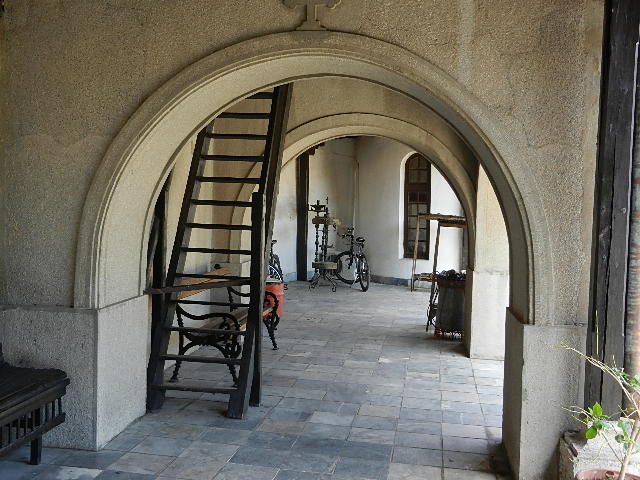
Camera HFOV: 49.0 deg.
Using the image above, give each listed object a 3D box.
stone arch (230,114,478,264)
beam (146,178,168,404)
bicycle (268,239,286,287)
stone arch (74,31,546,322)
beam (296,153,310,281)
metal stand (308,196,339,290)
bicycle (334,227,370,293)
[{"bbox_3d":[0.414,-0.502,7.466,2.625,1.565,0.658,1,3,9],"label":"stone arch"},{"bbox_3d":[-1.220,0.373,5.267,0.130,1.699,0.120,1,3,9],"label":"beam"},{"bbox_3d":[-0.904,0.395,12.047,0.550,1.020,1.680,-1,3,-29],"label":"bicycle"},{"bbox_3d":[-0.044,-0.377,4.315,2.738,1.601,0.757,1,3,9],"label":"stone arch"},{"bbox_3d":[-0.309,-0.538,14.055,0.180,2.712,0.140,-1,3,-36],"label":"beam"},{"bbox_3d":[0.089,0.062,12.837,0.560,1.640,0.520,1,3,9],"label":"metal stand"},{"bbox_3d":[0.653,0.359,12.863,0.500,1.060,1.680,0,3,-12],"label":"bicycle"}]

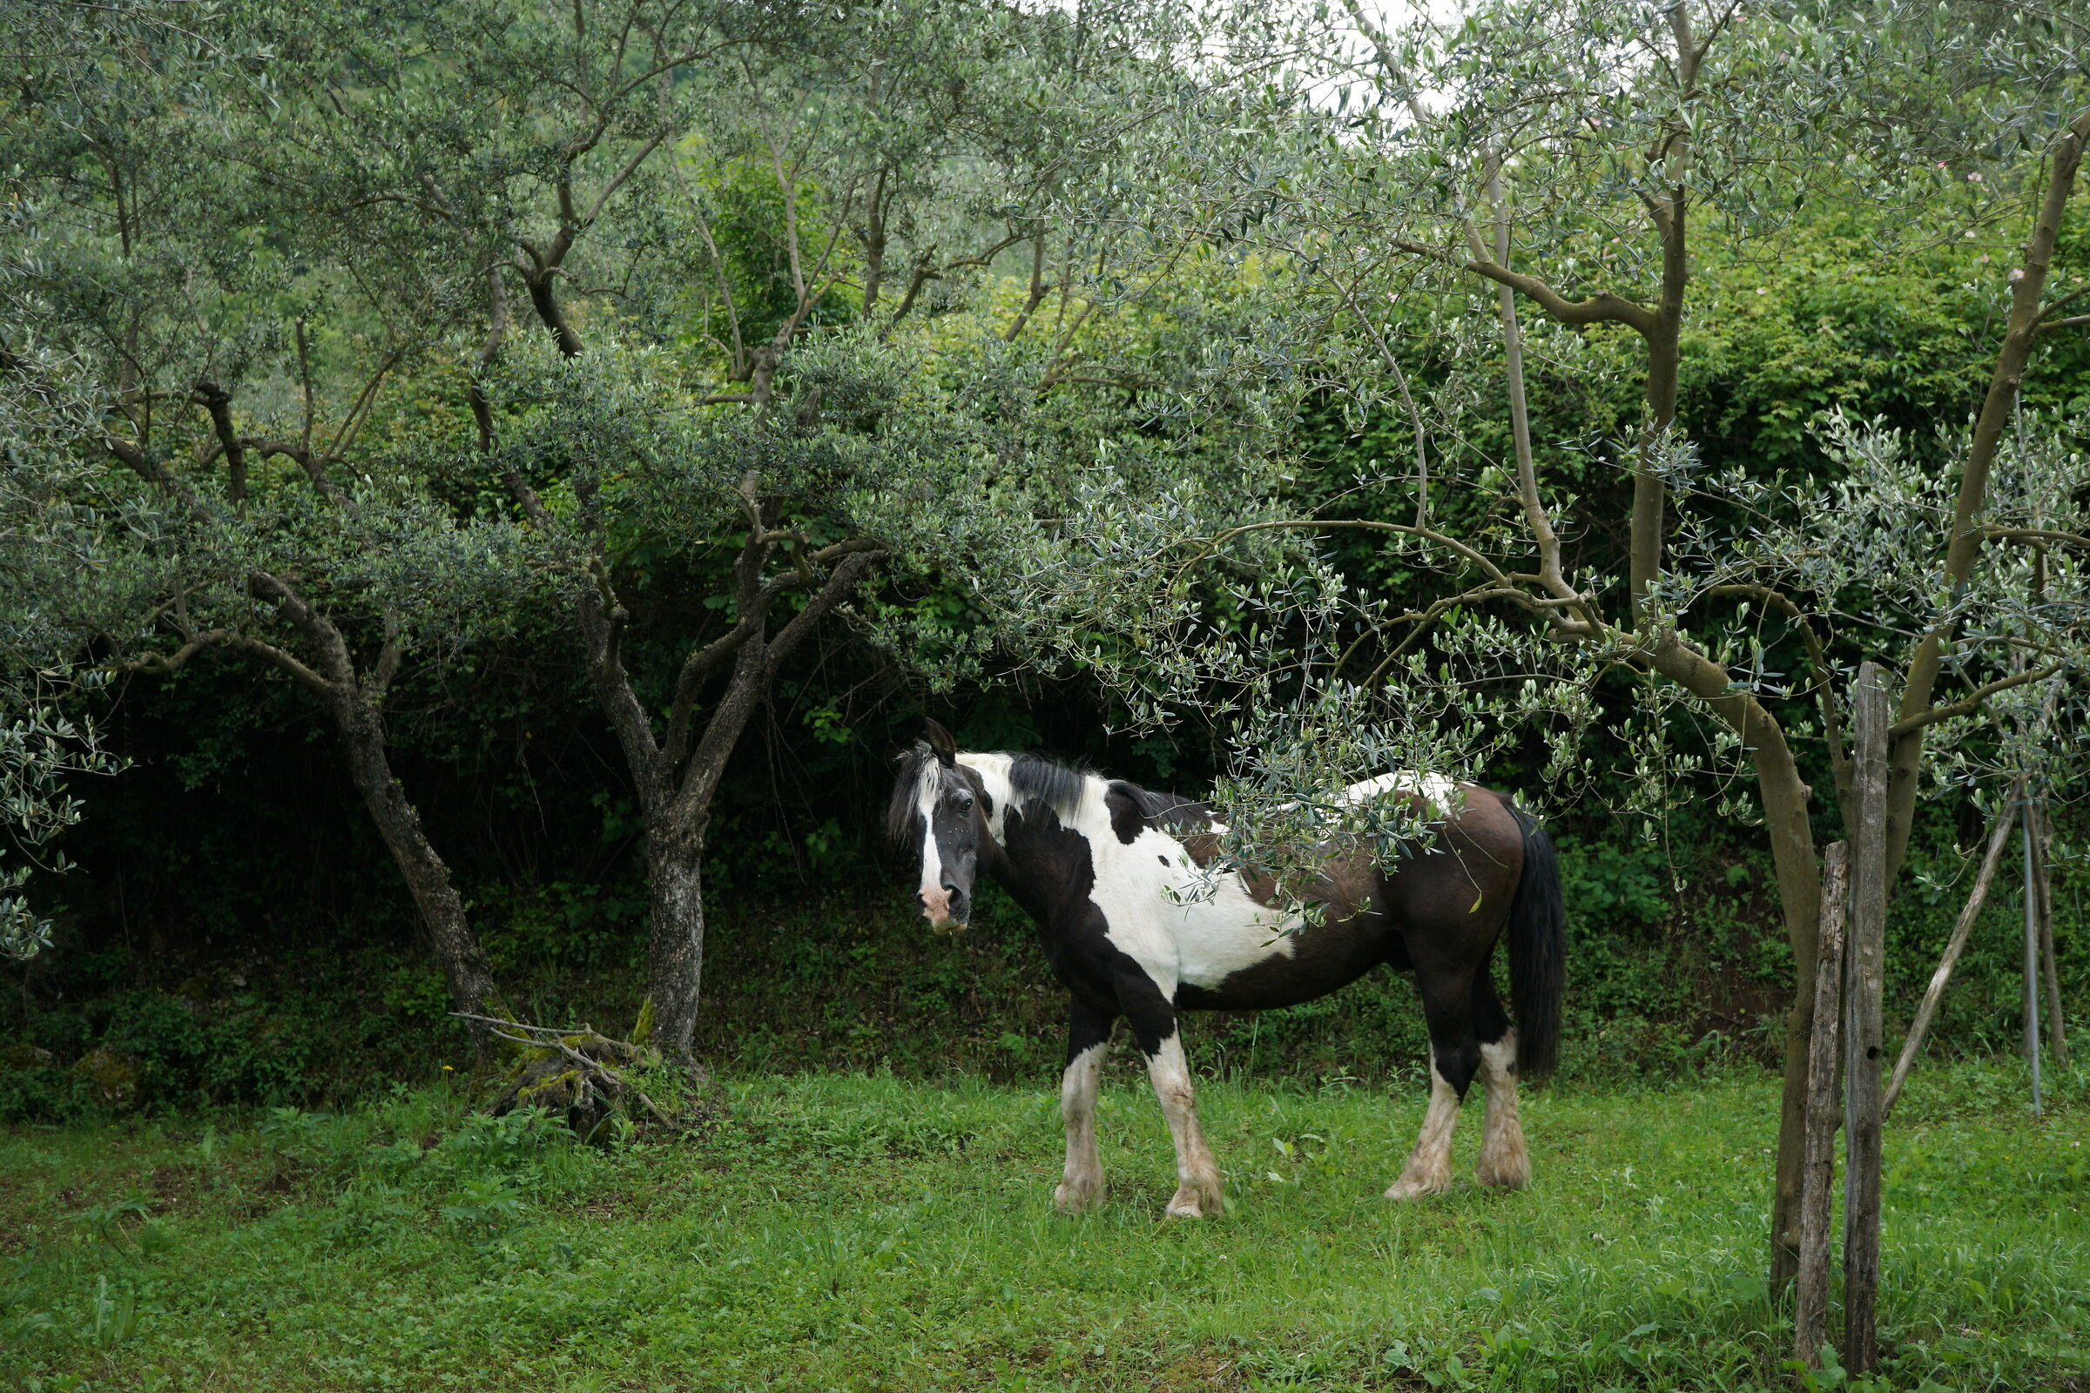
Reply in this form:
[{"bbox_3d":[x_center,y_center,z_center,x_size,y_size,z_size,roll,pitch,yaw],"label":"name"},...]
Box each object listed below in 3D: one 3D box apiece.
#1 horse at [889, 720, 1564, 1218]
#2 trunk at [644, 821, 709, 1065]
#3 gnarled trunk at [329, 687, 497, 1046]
[{"bbox_3d":[0.655,0.935,9.200,2.420,1.700,0.670,0,-1,-17],"label":"horse"},{"bbox_3d":[-1.720,1.152,12.200,0.290,1.140,0.280,0,-1,0],"label":"trunk"},{"bbox_3d":[-2.980,0.814,12.400,0.320,1.760,0.280,-19,0,0],"label":"gnarled trunk"}]

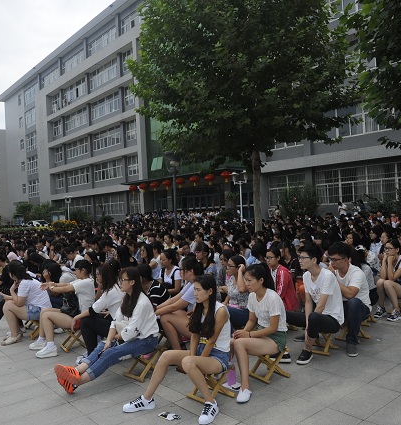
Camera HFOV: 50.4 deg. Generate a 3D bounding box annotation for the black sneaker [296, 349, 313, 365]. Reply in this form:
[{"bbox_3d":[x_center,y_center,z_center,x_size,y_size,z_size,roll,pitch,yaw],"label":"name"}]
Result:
[{"bbox_3d":[1.092,1.466,4.383,0.110,0.110,0.275,-3,0,42],"label":"black sneaker"}]

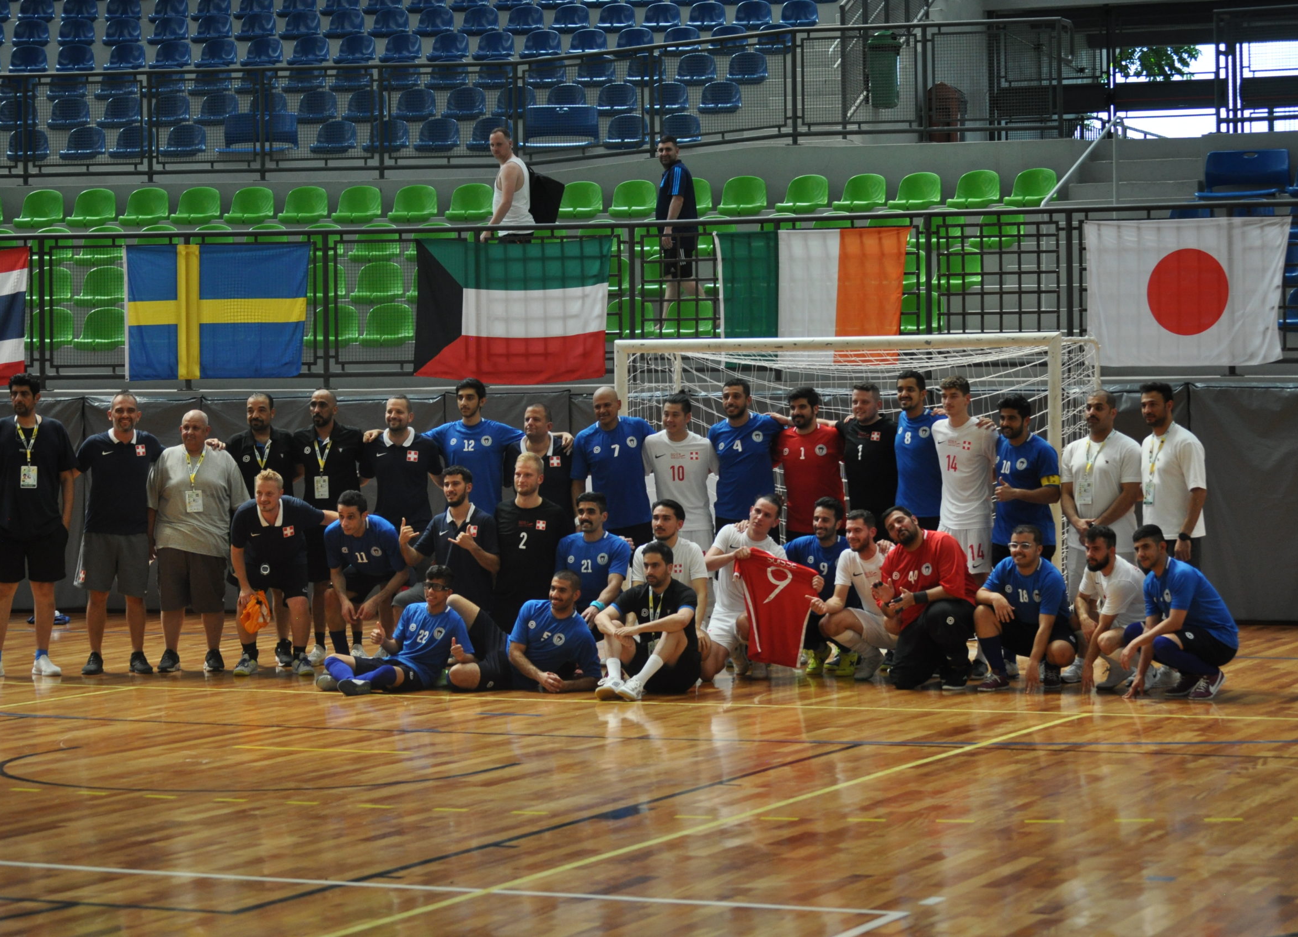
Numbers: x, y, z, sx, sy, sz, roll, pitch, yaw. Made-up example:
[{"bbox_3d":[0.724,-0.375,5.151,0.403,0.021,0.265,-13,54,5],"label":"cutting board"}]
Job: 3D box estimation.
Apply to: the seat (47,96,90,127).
[{"bbox_3d":[-6.160,-3.788,34.100,0.420,0.365,0.400,-1,1,-5],"label":"seat"}]

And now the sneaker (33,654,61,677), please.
[{"bbox_3d":[-3.848,1.248,20.500,0.110,0.130,0.300,-1,1,-26],"label":"sneaker"}]

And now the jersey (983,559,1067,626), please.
[{"bbox_3d":[2.234,0.736,19.050,0.500,0.440,0.400,0,1,20],"label":"jersey"}]

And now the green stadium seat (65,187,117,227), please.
[{"bbox_3d":[-5.265,-2.456,30.300,0.440,0.400,0.440,-1,1,4],"label":"green stadium seat"}]

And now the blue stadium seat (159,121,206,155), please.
[{"bbox_3d":[-4.759,-3.368,32.800,0.440,0.390,0.440,0,1,5],"label":"blue stadium seat"}]

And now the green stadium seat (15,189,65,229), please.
[{"bbox_3d":[-5.730,-2.439,30.200,0.425,0.340,0.410,-1,1,7],"label":"green stadium seat"}]

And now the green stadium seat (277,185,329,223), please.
[{"bbox_3d":[-3.273,-2.508,30.500,0.430,0.395,0.410,0,0,11],"label":"green stadium seat"}]

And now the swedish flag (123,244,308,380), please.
[{"bbox_3d":[-3.576,-1.302,26.600,1.630,1.120,0.050,0,0,12],"label":"swedish flag"}]

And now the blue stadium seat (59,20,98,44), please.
[{"bbox_3d":[-6.553,-4.998,36.800,0.420,0.365,0.400,-1,1,-6],"label":"blue stadium seat"}]

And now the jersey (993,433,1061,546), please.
[{"bbox_3d":[2.236,0.120,18.950,0.430,0.660,0.280,0,1,43],"label":"jersey"}]

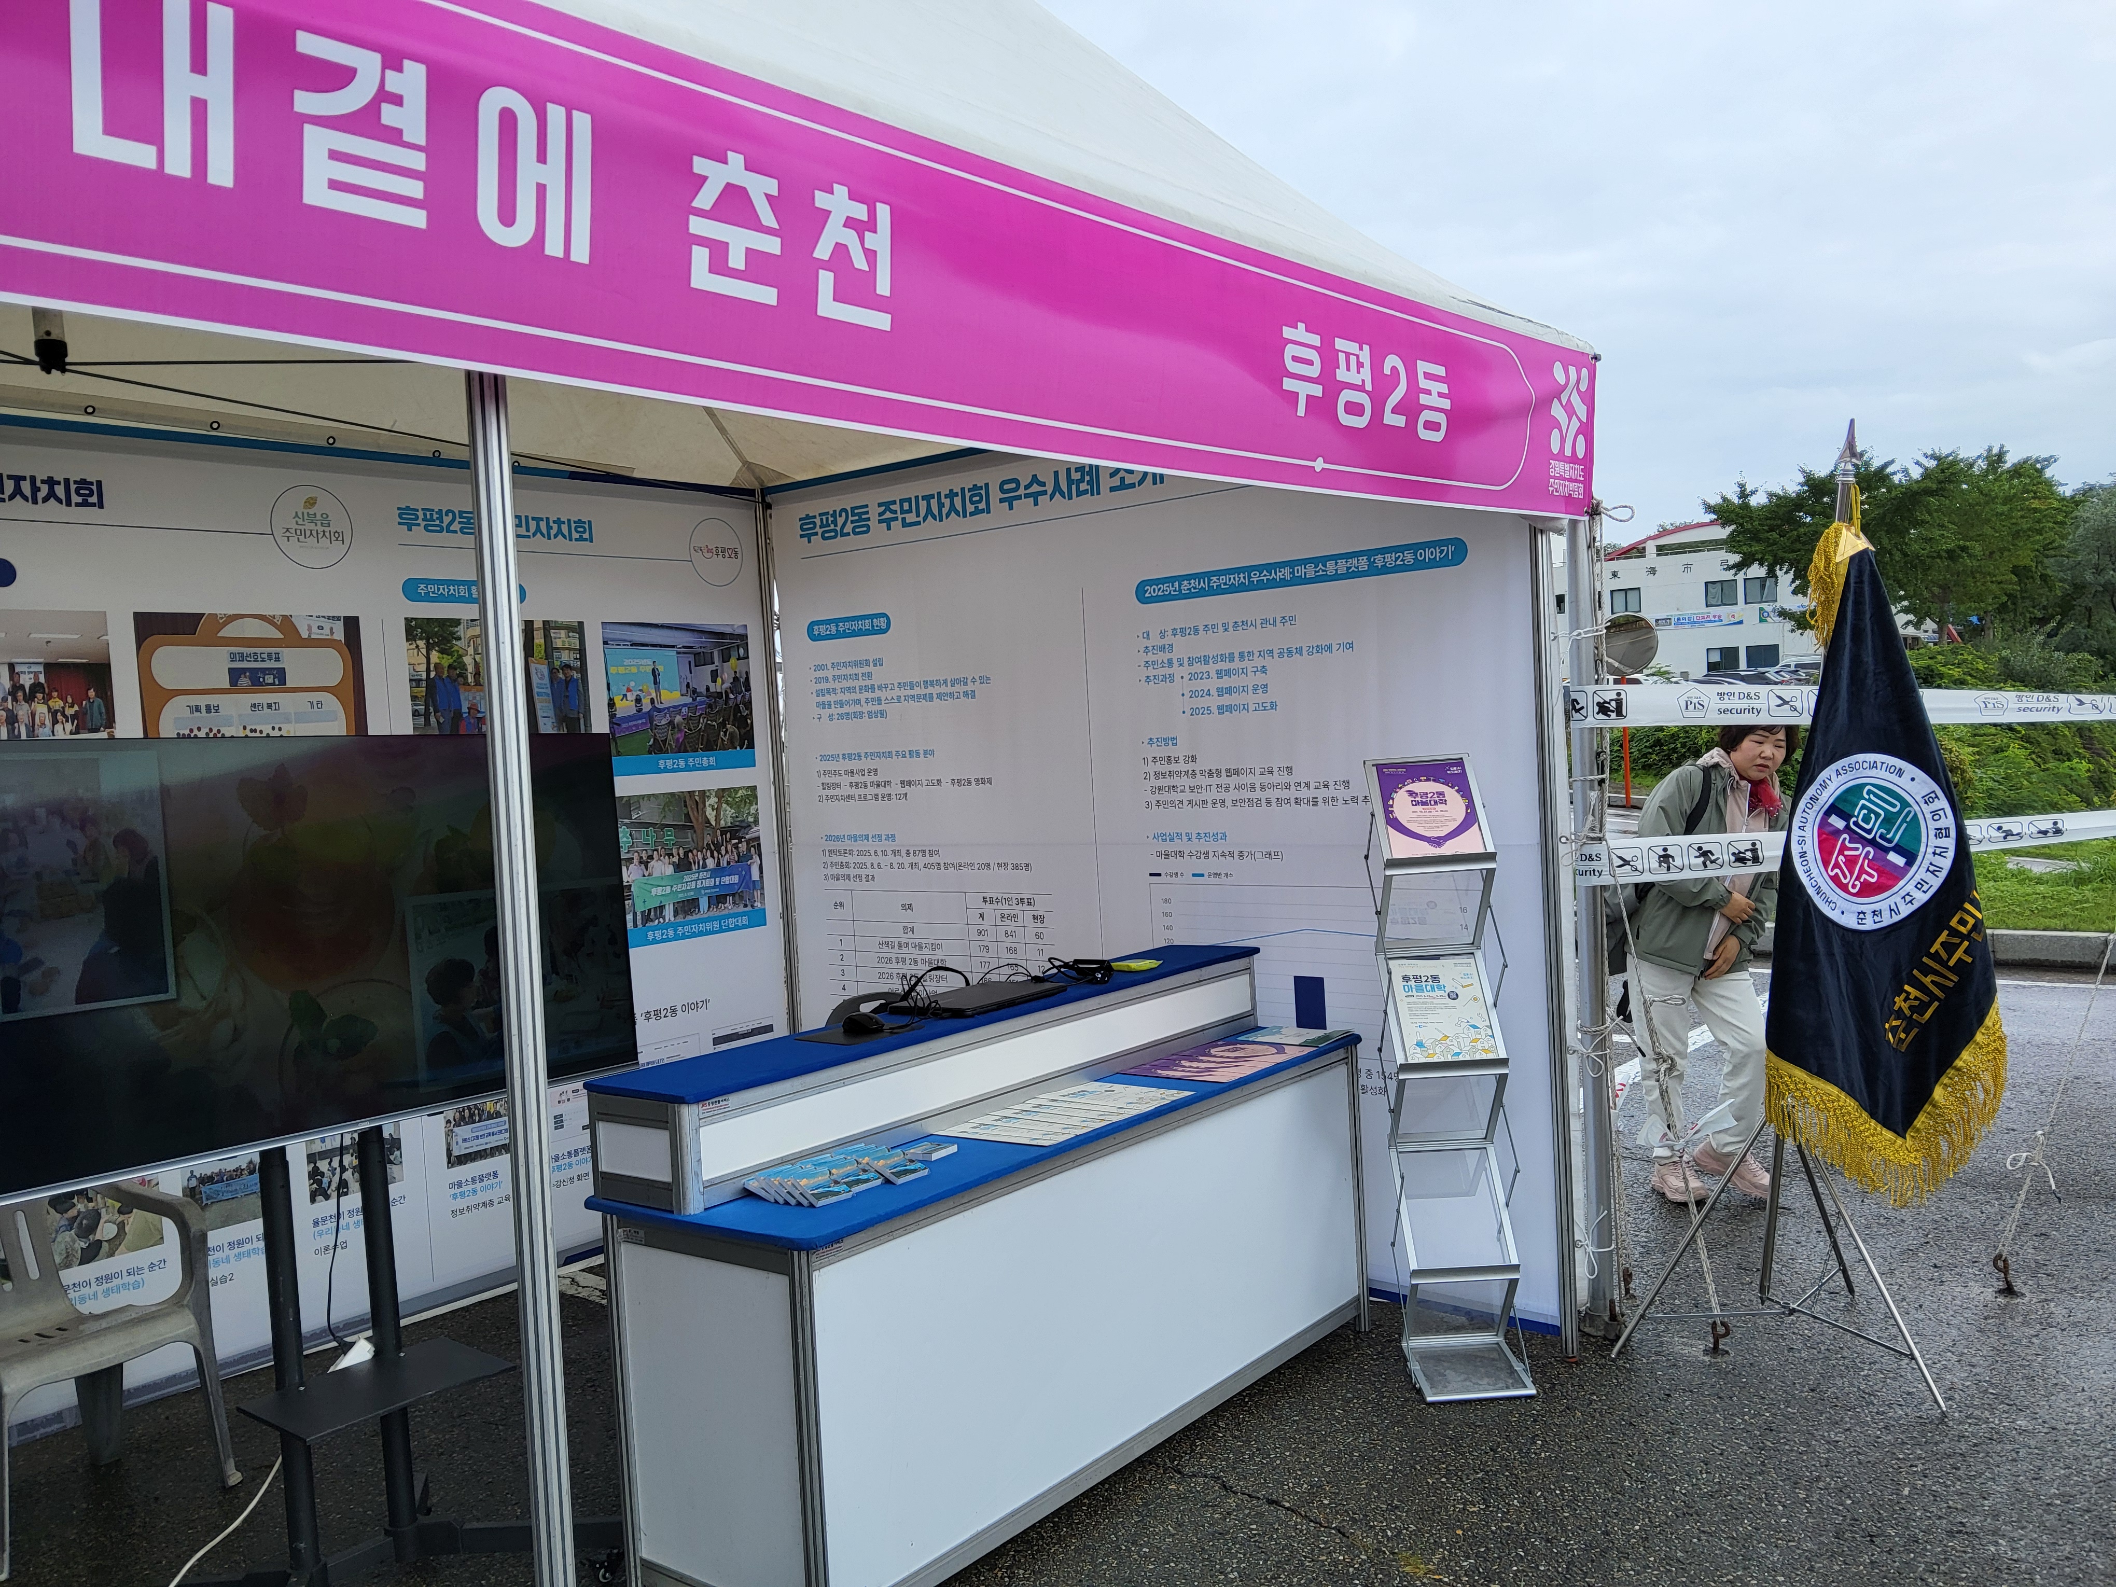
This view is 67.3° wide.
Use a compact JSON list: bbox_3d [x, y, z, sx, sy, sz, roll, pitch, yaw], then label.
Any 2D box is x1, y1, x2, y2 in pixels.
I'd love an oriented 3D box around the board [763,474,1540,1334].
[{"bbox_3d":[0.129,0.155,4.696,2.650,2.450,0.040,-2,2,37],"label":"board"}]

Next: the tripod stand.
[{"bbox_3d":[1.690,1.013,3.910,0.684,0.700,0.743,-3,2,12],"label":"tripod stand"}]

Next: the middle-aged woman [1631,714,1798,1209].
[{"bbox_3d":[2.089,0.535,5.128,0.500,1.550,0.470,-4,2,-28],"label":"middle-aged woman"}]

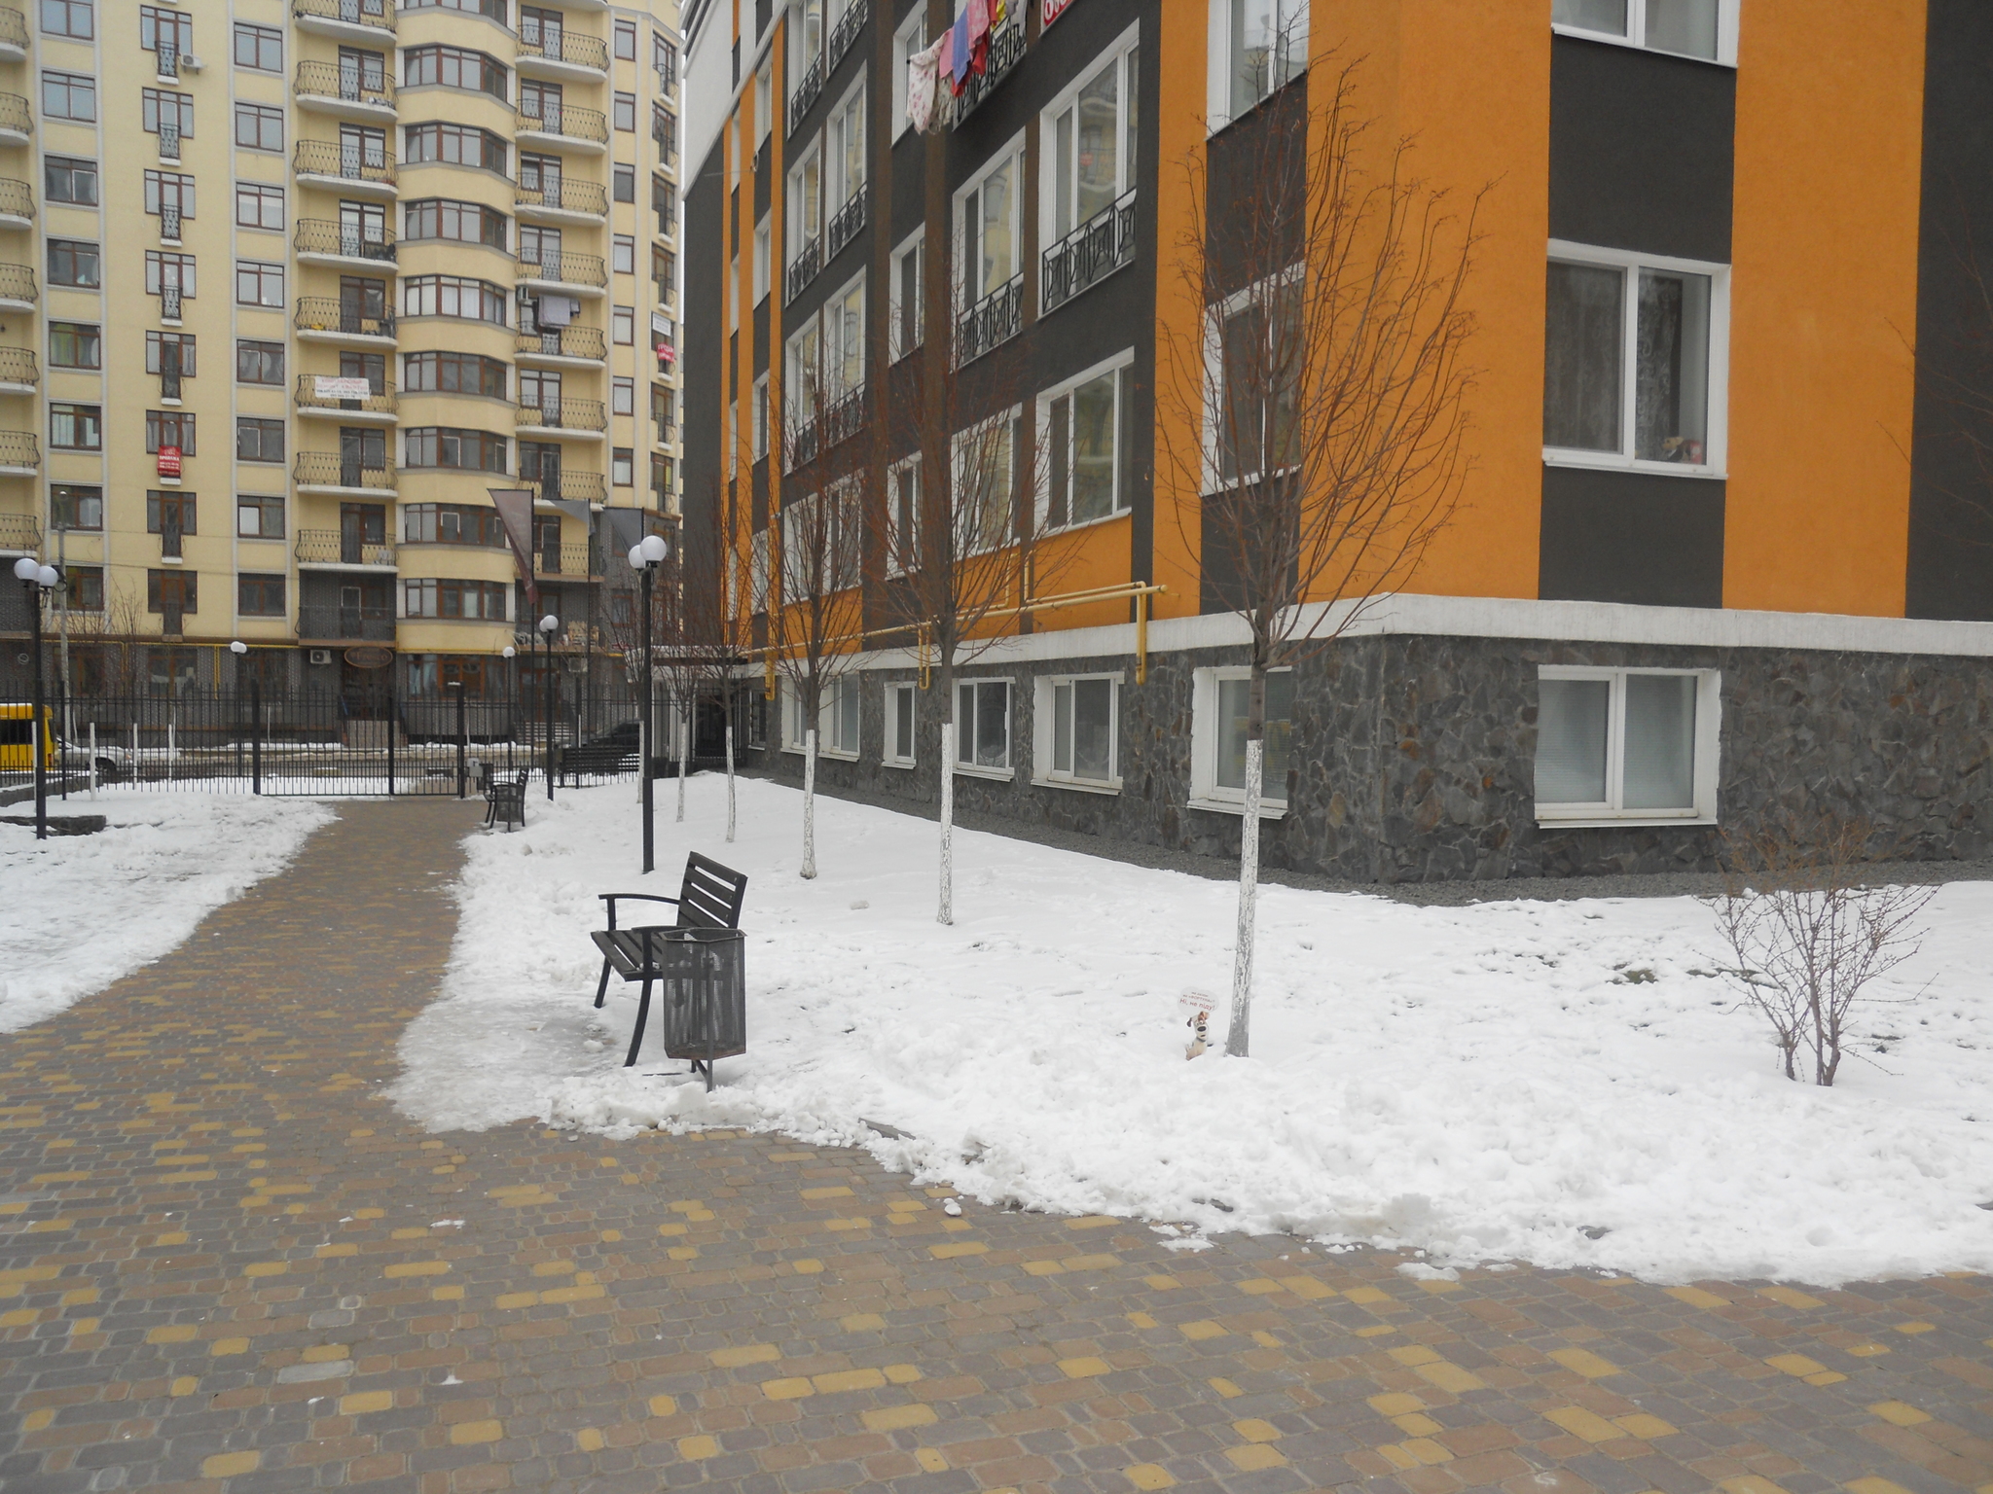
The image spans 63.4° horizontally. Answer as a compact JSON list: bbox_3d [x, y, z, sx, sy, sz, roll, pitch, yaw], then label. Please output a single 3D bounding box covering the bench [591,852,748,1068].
[{"bbox_3d":[-1.575,0.959,7.660,0.540,0.820,1.420,0,1,-20],"label":"bench"}]

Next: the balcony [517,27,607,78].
[{"bbox_3d":[-18.107,-28.582,66.892,3.665,1.514,1.350,0,2,-27],"label":"balcony"}]

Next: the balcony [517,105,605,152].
[{"bbox_3d":[-17.524,-25.125,65.548,3.658,1.480,1.200,0,1,-26],"label":"balcony"}]

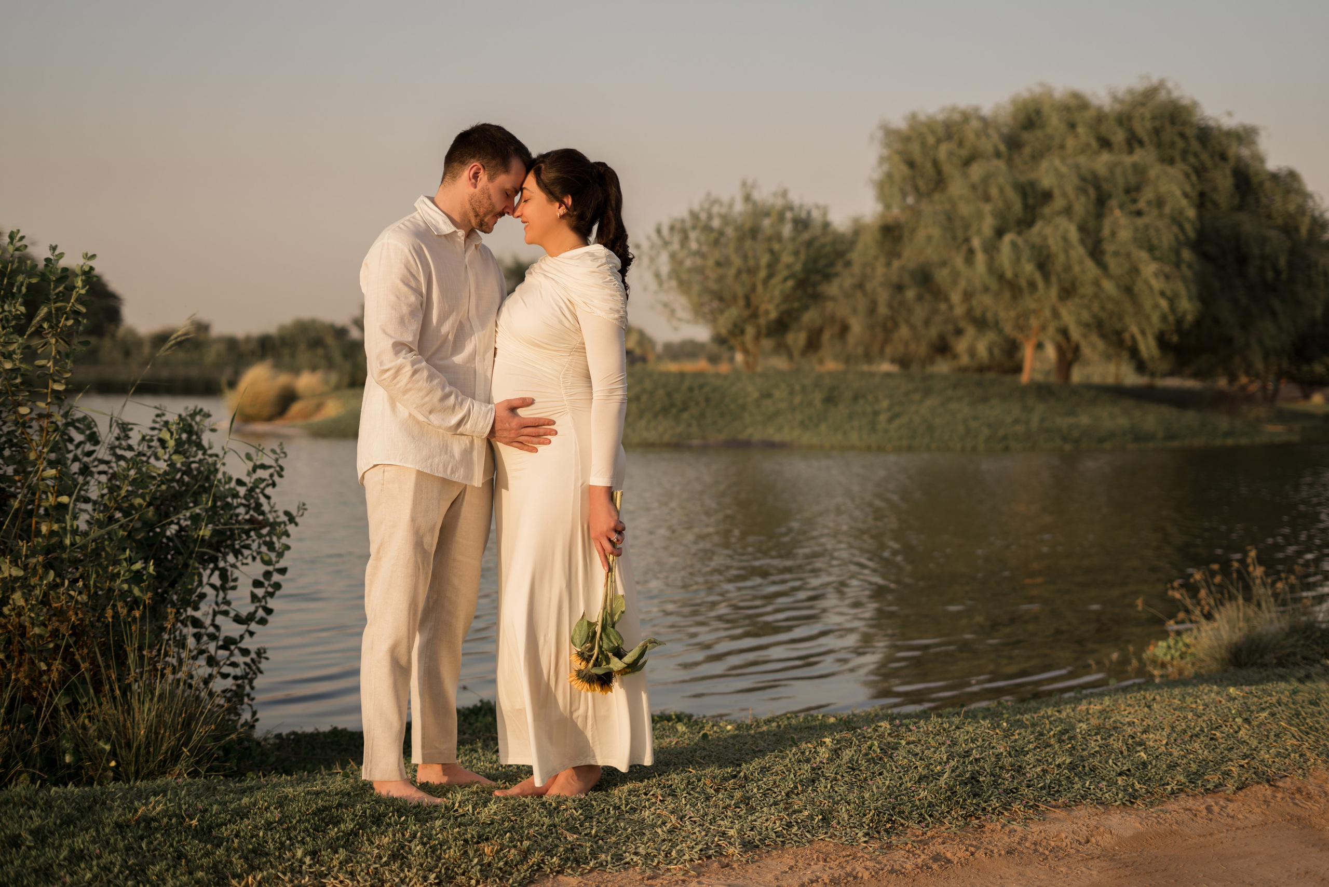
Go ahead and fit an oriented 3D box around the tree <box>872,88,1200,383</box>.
[{"bbox_3d":[7.259,-4.060,36.000,6.400,5.750,6.100,0,3,0],"label":"tree"}]

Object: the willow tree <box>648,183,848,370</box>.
[{"bbox_3d":[1.856,-3.701,41.000,4.430,4.150,4.200,0,3,0],"label":"willow tree"}]

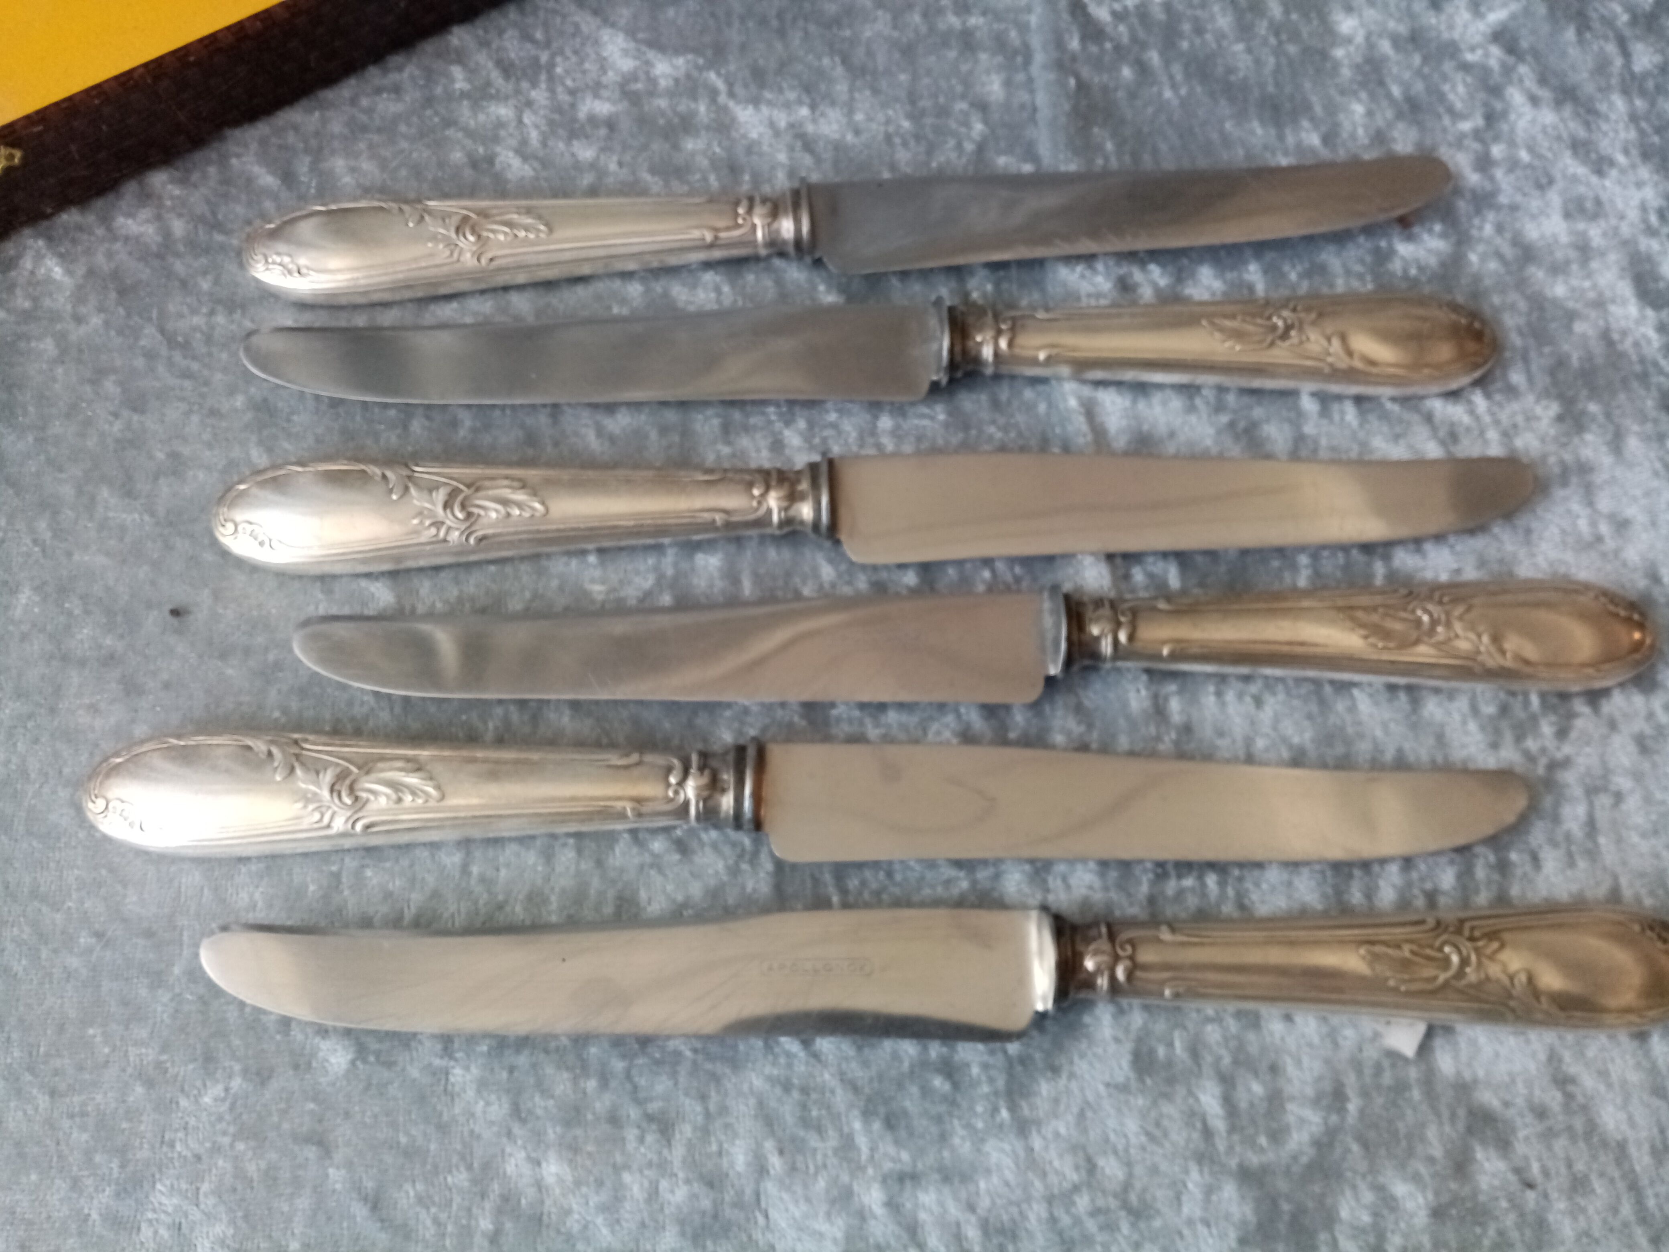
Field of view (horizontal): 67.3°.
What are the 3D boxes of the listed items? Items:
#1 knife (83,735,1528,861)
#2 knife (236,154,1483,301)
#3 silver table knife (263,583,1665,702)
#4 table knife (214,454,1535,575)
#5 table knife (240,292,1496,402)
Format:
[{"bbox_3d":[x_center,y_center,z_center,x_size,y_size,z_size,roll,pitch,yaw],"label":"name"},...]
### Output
[{"bbox_3d":[-0.002,0.029,0.212,0.244,0.014,0.022,1,70,-2],"label":"knife"},{"bbox_3d":[0.008,-0.081,0.252,0.244,0.014,0.022,-4,70,-4],"label":"knife"},{"bbox_3d":[0.028,0.003,0.223,0.244,0.014,0.022,-1,70,-3],"label":"silver table knife"},{"bbox_3d":[0.011,-0.022,0.231,0.244,0.014,0.022,-1,70,-3],"label":"table knife"},{"bbox_3d":[0.010,-0.054,0.243,0.244,0.014,0.022,-1,70,-3],"label":"table knife"}]

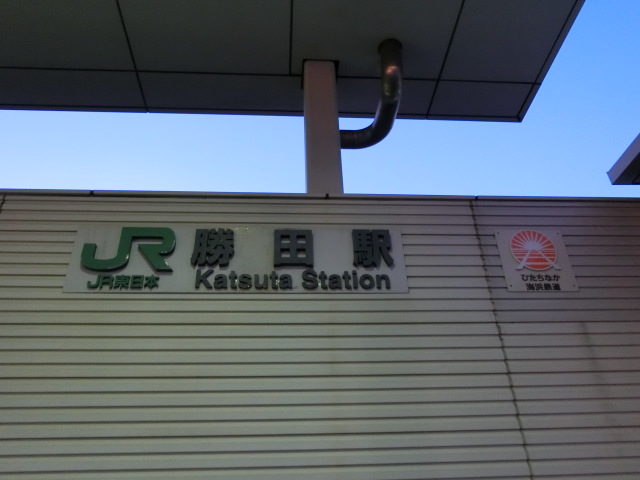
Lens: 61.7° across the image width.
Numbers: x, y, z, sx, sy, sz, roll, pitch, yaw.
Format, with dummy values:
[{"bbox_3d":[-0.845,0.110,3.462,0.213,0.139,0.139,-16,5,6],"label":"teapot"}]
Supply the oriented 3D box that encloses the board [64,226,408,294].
[{"bbox_3d":[-0.633,0.135,4.336,2.703,0.614,0.080,0,-32,-4],"label":"board"}]

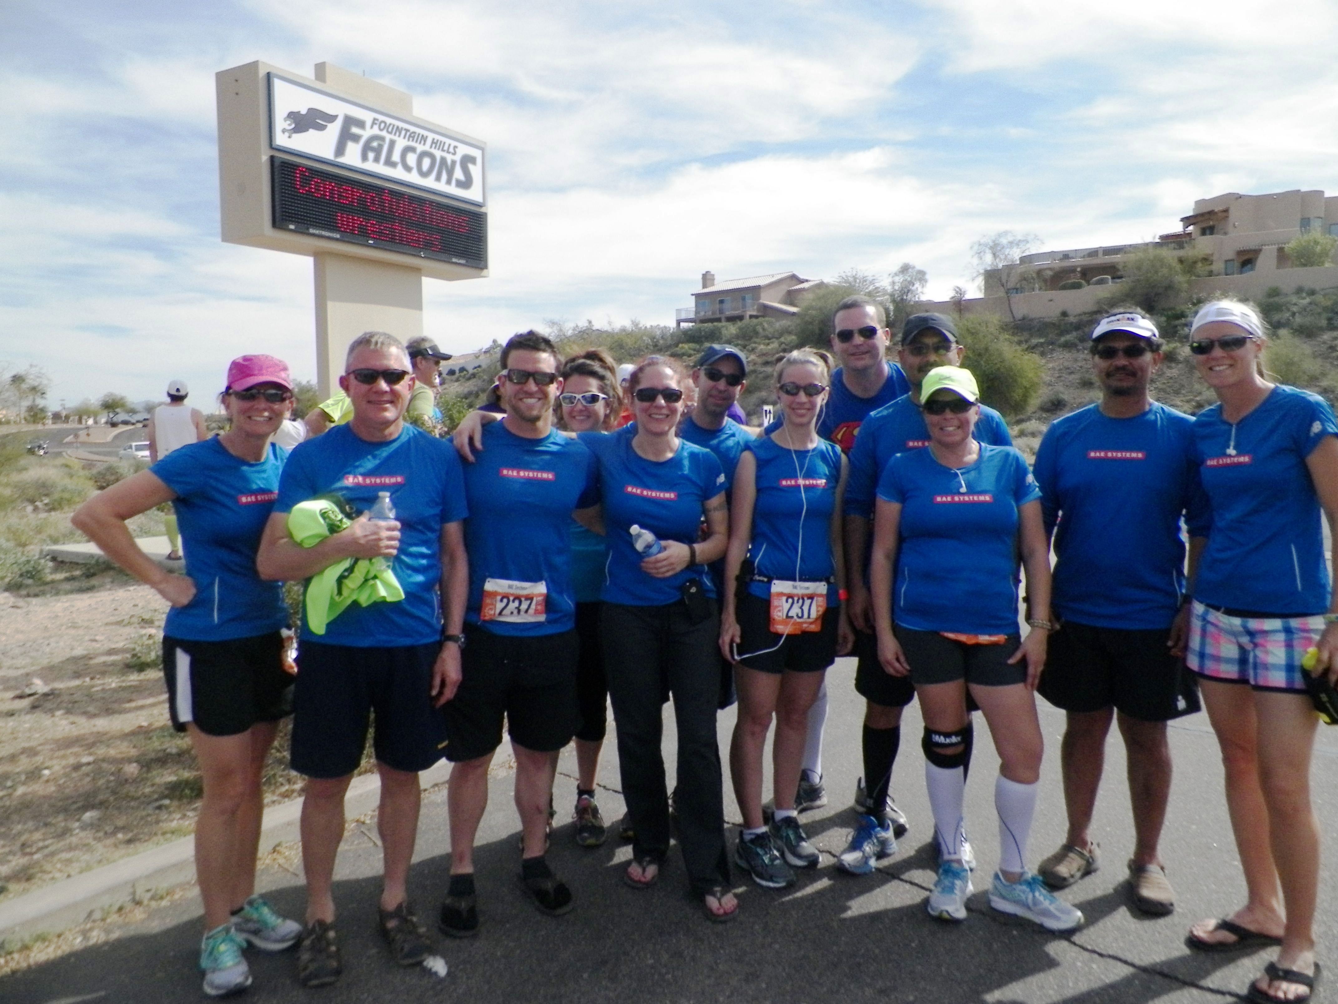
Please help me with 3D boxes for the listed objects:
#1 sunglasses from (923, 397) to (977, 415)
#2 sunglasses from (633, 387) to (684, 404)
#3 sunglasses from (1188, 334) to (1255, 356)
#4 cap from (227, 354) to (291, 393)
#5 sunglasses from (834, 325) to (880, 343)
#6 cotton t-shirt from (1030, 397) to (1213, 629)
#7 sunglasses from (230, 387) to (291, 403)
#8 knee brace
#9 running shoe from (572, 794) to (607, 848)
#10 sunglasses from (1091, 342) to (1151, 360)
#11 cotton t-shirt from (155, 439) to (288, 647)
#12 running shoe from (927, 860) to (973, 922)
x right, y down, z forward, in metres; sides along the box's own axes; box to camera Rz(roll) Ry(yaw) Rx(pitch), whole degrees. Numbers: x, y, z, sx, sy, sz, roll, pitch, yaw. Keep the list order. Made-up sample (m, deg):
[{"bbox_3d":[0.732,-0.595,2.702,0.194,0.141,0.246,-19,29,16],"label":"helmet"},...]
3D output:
[{"bbox_3d":[0.793,-0.271,2.740,0.148,0.048,0.150,7,5,19],"label":"sunglasses"},{"bbox_3d":[-0.031,-0.315,2.840,0.148,0.047,0.148,0,5,0],"label":"sunglasses"},{"bbox_3d":[1.382,-0.387,2.396,0.145,0.045,0.140,-6,-2,-45],"label":"sunglasses"},{"bbox_3d":[-1.067,-0.334,2.520,0.170,0.120,0.250,-2,6,-27],"label":"cap"},{"bbox_3d":[0.683,-0.608,3.480,0.145,0.048,0.150,-8,2,20],"label":"sunglasses"},{"bbox_3d":[1.319,0.044,2.820,0.500,0.650,0.300,1,5,19],"label":"cotton t-shirt"},{"bbox_3d":[-1.057,-0.277,2.500,0.148,0.045,0.155,1,4,-26],"label":"sunglasses"},{"bbox_3d":[0.838,0.742,2.930,0.130,0.105,0.130,1,5,16],"label":"knee brace"},{"bbox_3d":[-0.282,1.114,3.437,0.100,0.110,0.265,-1,5,-8],"label":"running shoe"},{"bbox_3d":[1.340,-0.446,2.850,0.145,0.045,0.150,6,13,31],"label":"sunglasses"},{"bbox_3d":[-1.181,0.100,2.590,0.290,0.550,0.450,4,7,42],"label":"cotton t-shirt"},{"bbox_3d":[0.862,1.156,2.940,0.100,0.105,0.270,2,6,23],"label":"running shoe"}]

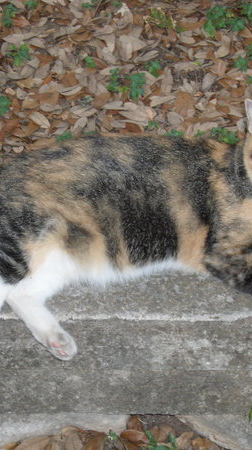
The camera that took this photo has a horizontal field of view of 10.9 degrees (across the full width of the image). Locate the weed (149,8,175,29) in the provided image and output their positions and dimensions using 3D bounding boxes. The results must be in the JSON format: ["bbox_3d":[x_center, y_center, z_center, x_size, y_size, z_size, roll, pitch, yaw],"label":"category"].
[{"bbox_3d":[0.055,-0.320,2.051,0.041,0.022,0.030,0,41,0],"label":"weed"}]

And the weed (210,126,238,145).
[{"bbox_3d":[0.135,-0.123,1.809,0.036,0.017,0.022,0,42,0],"label":"weed"}]

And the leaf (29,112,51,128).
[{"bbox_3d":[-0.120,-0.145,1.829,0.014,0.009,0.036,-31,50,-30],"label":"leaf"}]

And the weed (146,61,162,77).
[{"bbox_3d":[0.042,-0.229,1.924,0.021,0.014,0.018,0,42,0],"label":"weed"}]

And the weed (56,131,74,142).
[{"bbox_3d":[-0.087,-0.127,1.897,0.026,0.016,0.017,0,41,-1],"label":"weed"}]

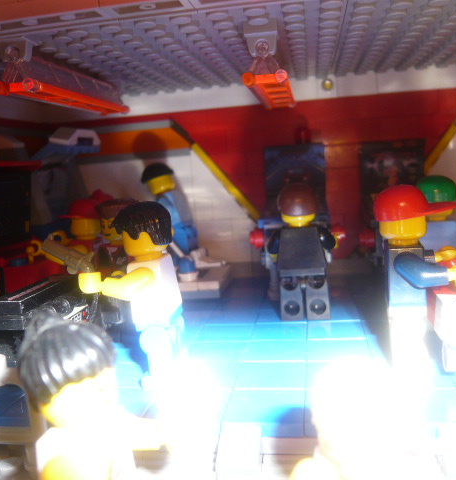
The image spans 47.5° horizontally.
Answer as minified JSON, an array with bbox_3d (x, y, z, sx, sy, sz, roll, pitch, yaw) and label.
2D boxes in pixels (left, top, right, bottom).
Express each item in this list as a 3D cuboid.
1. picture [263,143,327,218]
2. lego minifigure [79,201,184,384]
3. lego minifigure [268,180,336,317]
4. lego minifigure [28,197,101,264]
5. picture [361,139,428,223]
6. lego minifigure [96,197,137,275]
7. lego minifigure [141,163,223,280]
[{"bbox_3d":[0.029,-0.024,0.219,0.025,0.031,0.003,-3,8,10],"label":"picture"},{"bbox_3d":[-0.023,0.012,0.128,0.025,0.043,0.023,-3,8,8],"label":"lego minifigure"},{"bbox_3d":[0.025,0.003,0.169,0.024,0.043,0.018,-3,8,12],"label":"lego minifigure"},{"bbox_3d":[-0.051,0.009,0.175,0.025,0.042,0.024,-2,8,15],"label":"lego minifigure"},{"bbox_3d":[0.068,-0.025,0.212,0.025,0.031,0.003,-3,8,10],"label":"picture"},{"bbox_3d":[-0.035,0.009,0.165,0.024,0.042,0.015,-2,8,18],"label":"lego minifigure"},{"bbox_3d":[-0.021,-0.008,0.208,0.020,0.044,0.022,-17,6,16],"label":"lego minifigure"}]

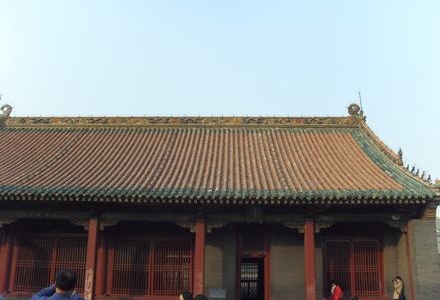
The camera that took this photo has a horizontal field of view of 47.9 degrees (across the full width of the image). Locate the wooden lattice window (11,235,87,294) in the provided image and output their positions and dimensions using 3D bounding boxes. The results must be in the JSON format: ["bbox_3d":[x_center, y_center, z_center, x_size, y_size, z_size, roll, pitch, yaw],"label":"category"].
[{"bbox_3d":[-7.090,4.871,21.181,3.585,2.502,0.150,0,-14,2],"label":"wooden lattice window"}]

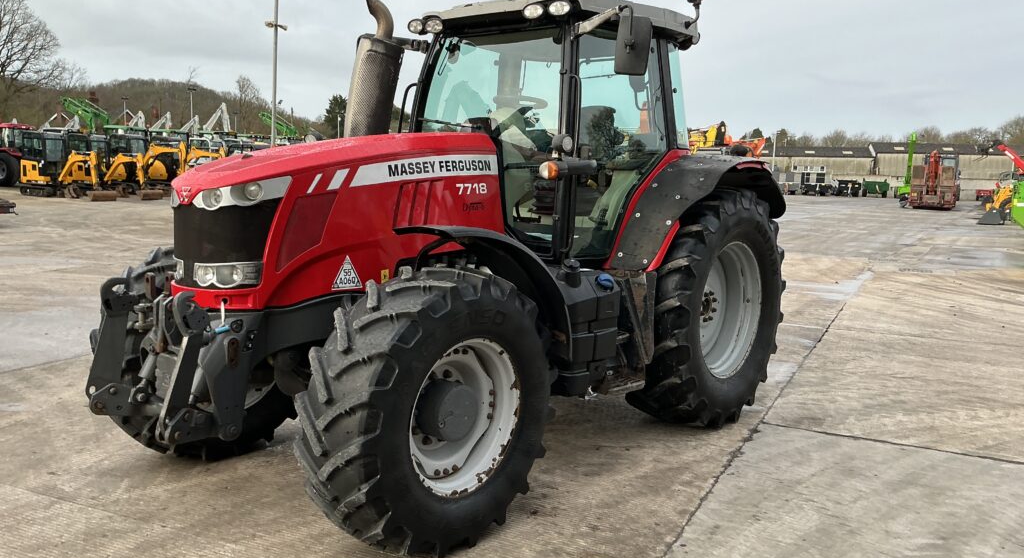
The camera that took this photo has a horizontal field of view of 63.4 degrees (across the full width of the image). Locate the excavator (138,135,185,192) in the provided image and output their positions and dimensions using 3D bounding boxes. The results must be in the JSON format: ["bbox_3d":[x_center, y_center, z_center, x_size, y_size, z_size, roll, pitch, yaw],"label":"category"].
[{"bbox_3d":[-13.907,-4.515,33.060,2.600,2.400,1.350,6,9,25],"label":"excavator"}]

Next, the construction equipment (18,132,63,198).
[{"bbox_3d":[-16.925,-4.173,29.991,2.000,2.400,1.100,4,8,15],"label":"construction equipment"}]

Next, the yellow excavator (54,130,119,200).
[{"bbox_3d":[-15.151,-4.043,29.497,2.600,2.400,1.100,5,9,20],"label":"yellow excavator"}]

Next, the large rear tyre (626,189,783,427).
[{"bbox_3d":[1.462,0.191,6.308,0.600,1.730,1.760,9,11,40],"label":"large rear tyre"}]

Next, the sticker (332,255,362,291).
[{"bbox_3d":[-0.846,-0.035,4.288,0.008,0.175,0.192,9,11,40],"label":"sticker"}]

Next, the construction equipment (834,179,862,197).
[{"bbox_3d":[24.069,-6.446,59.072,1.850,1.300,3.200,5,9,19],"label":"construction equipment"}]

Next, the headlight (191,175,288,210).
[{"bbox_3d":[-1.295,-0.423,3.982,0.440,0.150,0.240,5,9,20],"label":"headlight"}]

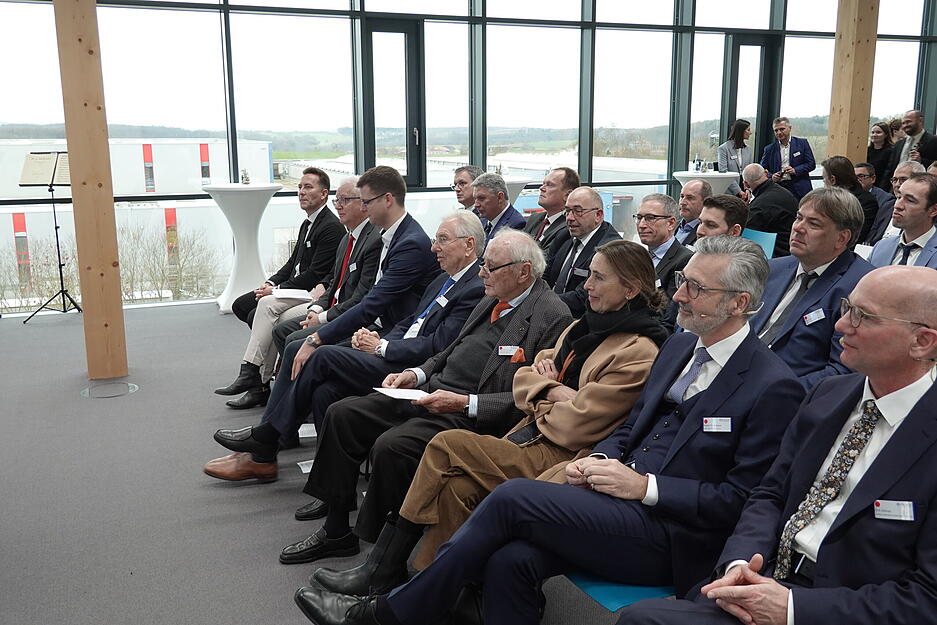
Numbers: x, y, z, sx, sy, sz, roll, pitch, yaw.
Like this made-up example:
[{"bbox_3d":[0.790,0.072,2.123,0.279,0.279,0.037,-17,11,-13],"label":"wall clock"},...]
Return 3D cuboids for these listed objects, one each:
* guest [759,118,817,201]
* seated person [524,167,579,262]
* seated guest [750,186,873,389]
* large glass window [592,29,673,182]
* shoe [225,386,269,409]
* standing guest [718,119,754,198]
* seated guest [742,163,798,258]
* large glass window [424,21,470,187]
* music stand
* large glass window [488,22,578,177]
[{"bbox_3d":[3.331,-1.198,9.300,0.560,1.700,0.360,5,13,24],"label":"guest"},{"bbox_3d":[0.343,-0.188,5.397,0.850,1.350,0.560,-5,13,-21],"label":"seated person"},{"bbox_3d":[1.195,0.216,3.453,0.850,1.350,0.580,-5,13,-21],"label":"seated guest"},{"bbox_3d":[1.760,-2.253,9.685,1.169,1.593,0.100,-5,13,-21],"label":"large glass window"},{"bbox_3d":[-1.284,0.482,5.207,0.280,0.130,0.105,-4,12,-16],"label":"shoe"},{"bbox_3d":[2.816,-1.175,9.300,0.480,1.670,0.340,-6,13,-26],"label":"standing guest"},{"bbox_3d":[2.368,-0.513,7.031,0.580,1.300,0.800,-7,14,-29],"label":"seated guest"},{"bbox_3d":[-0.204,-2.083,8.914,0.476,1.593,0.100,-5,13,-21],"label":"large glass window"},{"bbox_3d":[-3.509,-0.661,7.612,0.530,1.400,0.450,-1,12,-3],"label":"music stand"},{"bbox_3d":[0.629,-2.155,9.241,1.169,1.593,0.100,-5,13,-21],"label":"large glass window"}]

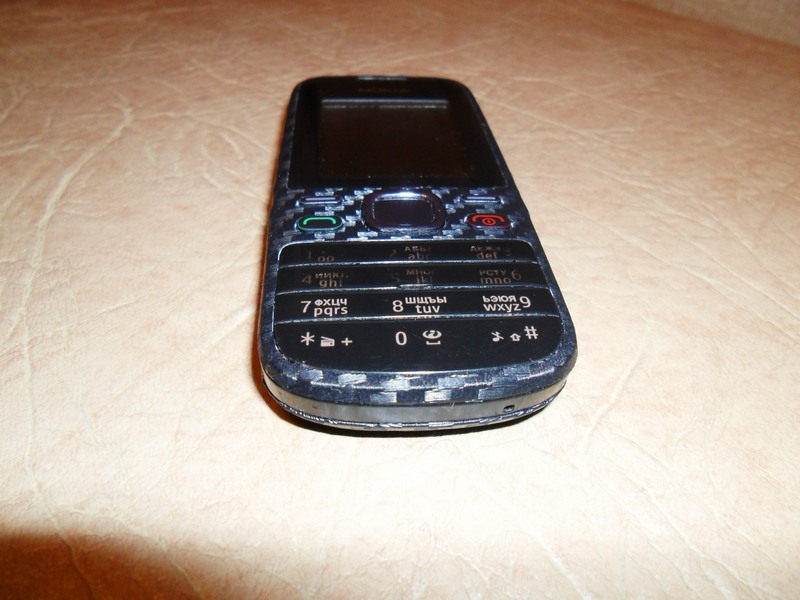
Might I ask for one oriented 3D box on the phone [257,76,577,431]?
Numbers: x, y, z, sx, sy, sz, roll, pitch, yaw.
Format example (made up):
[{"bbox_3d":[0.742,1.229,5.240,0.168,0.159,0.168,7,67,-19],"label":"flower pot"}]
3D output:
[{"bbox_3d":[-0.001,-0.019,0.123,0.046,0.014,0.108,-1,39,-5],"label":"phone"}]

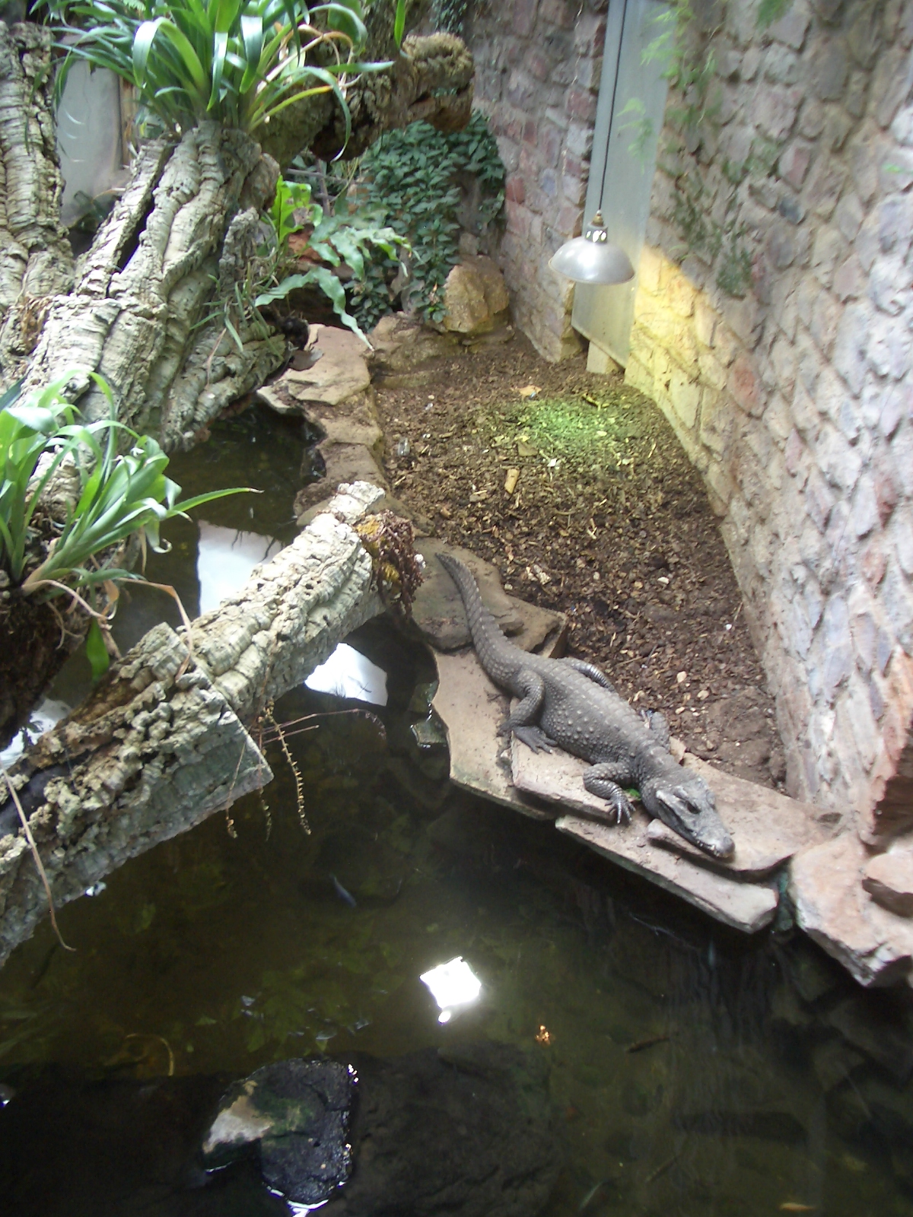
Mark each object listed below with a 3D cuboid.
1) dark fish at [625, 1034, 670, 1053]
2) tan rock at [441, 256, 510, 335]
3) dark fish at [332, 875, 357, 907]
[{"bbox_3d":[0.426,0.972,2.742,0.112,0.022,0.016,-9,38,-18],"label":"dark fish"},{"bbox_3d":[0.082,-1.257,4.937,0.270,0.265,0.230,4,36,0],"label":"tan rock"},{"bbox_3d":[-0.275,0.682,2.987,0.020,0.033,0.123,-20,42,-29],"label":"dark fish"}]

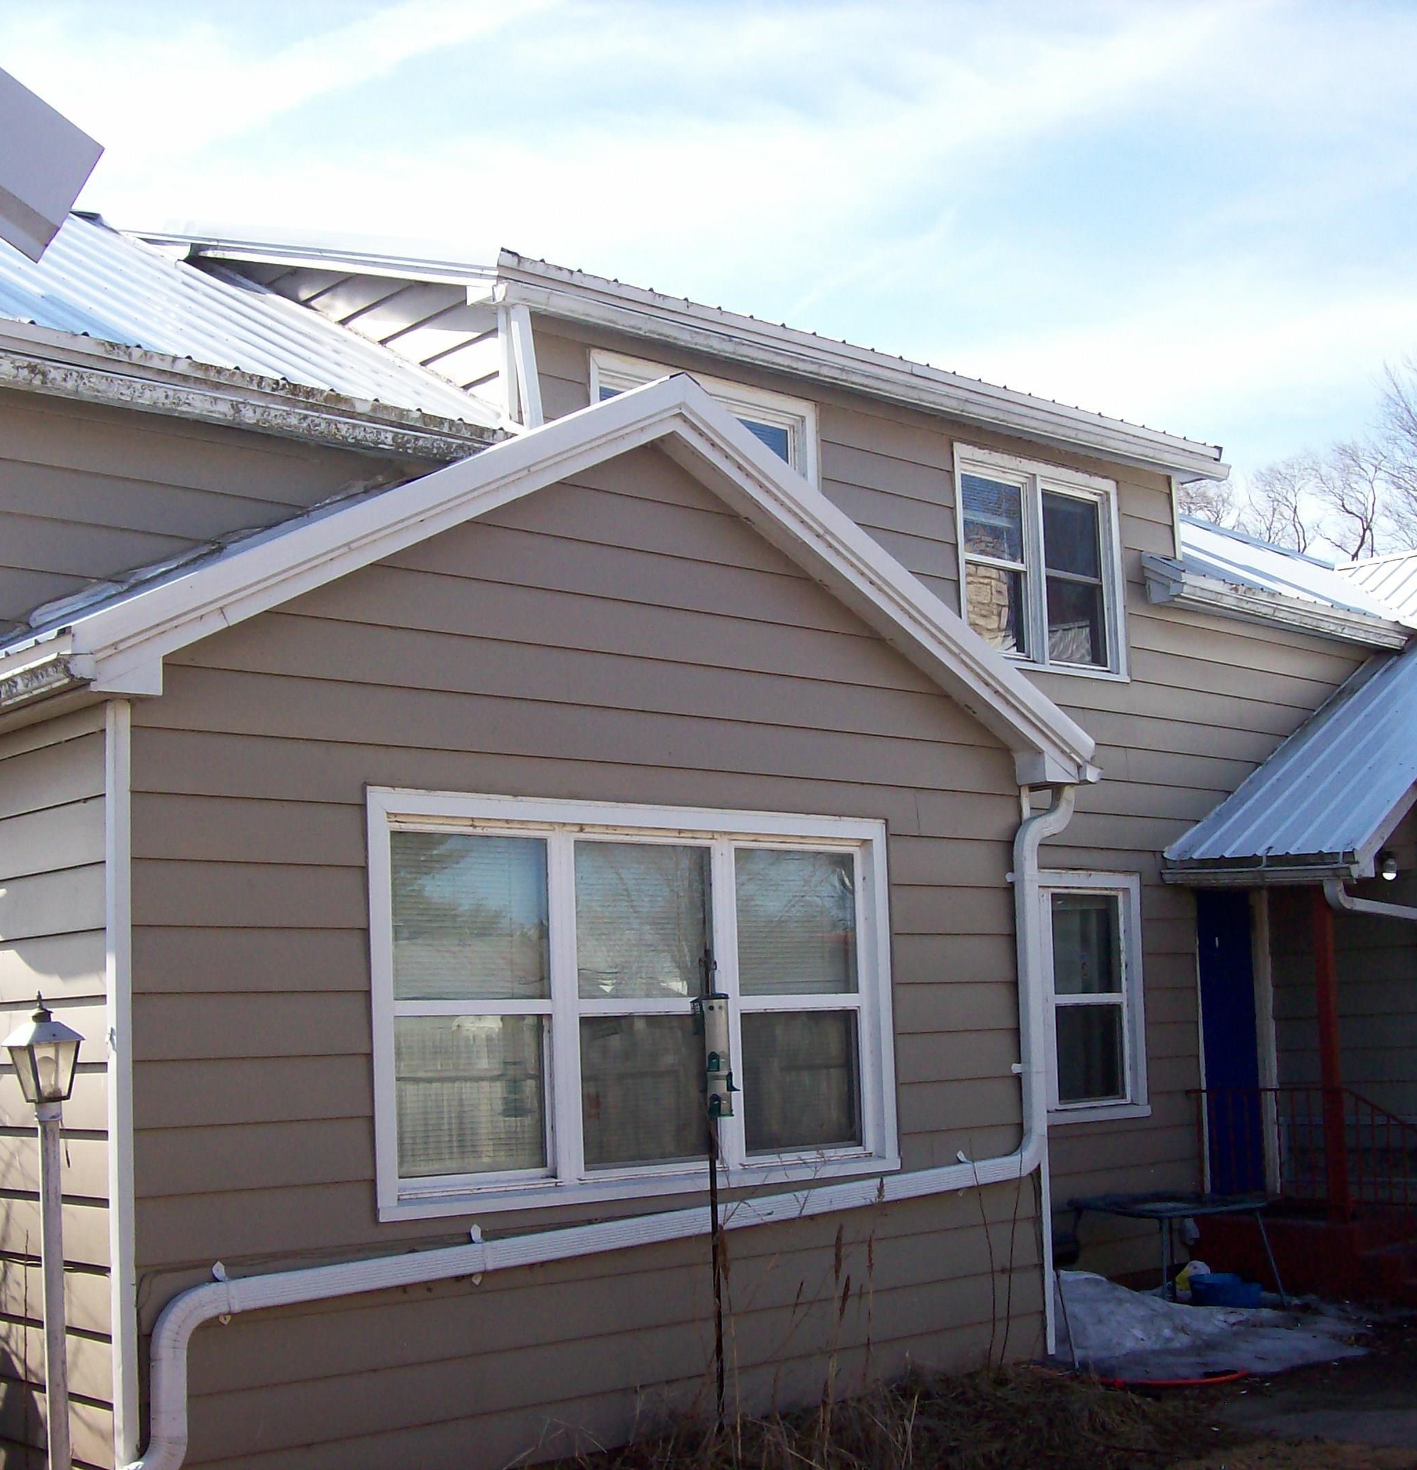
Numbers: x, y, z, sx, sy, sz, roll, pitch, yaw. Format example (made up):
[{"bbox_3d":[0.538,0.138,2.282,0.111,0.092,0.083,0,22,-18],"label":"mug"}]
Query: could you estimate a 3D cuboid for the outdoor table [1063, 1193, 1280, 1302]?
[{"bbox_3d":[2.504,2.839,11.021,0.999,0.597,0.772,5,-11,-42],"label":"outdoor table"}]

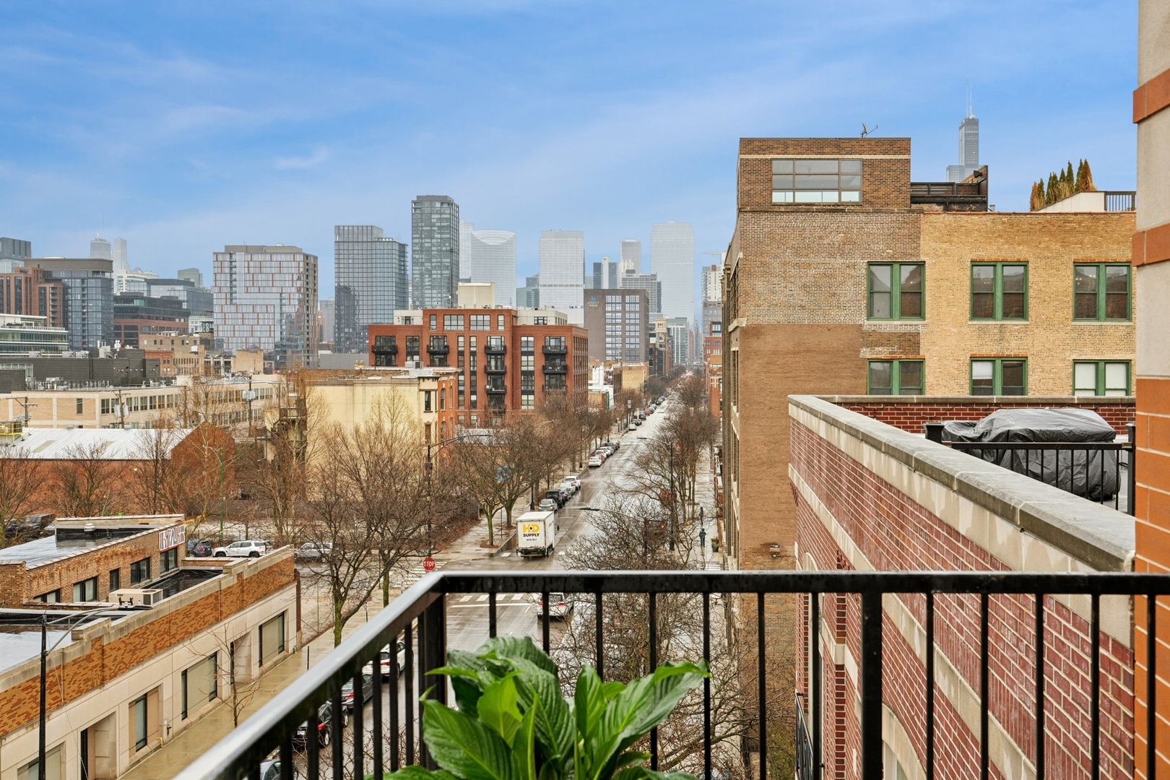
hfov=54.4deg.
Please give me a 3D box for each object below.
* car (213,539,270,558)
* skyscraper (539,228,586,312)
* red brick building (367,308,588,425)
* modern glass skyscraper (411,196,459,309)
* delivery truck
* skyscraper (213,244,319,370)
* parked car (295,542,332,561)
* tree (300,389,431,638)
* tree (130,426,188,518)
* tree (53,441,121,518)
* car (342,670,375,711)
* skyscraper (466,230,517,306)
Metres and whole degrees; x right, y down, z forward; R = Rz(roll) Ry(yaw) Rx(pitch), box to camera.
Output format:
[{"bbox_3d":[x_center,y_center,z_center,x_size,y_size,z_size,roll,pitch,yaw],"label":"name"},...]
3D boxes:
[{"bbox_3d":[-29.515,13.538,98.189,4.900,1.700,1.920,0,1,6],"label":"car"},{"bbox_3d":[-35.696,-138.630,1792.057,69.836,222.000,35.000,0,1,6],"label":"skyscraper"},{"bbox_3d":[-18.449,-1.231,207.915,35.672,25.700,25.835,0,1,6],"label":"red brick building"},{"bbox_3d":[-118.935,-81.830,903.378,32.000,145.000,28.000,0,2,6],"label":"modern glass skyscraper"},{"bbox_3d":[-4.228,12.635,101.291,2.480,3.200,7.400,0,2,6],"label":"delivery truck"},{"bbox_3d":[-159.984,-34.301,569.951,46.185,75.000,20.722,0,1,6],"label":"skyscraper"},{"bbox_3d":[-22.957,13.558,95.748,4.650,1.680,1.850,0,2,6],"label":"parked car"},{"bbox_3d":[-11.705,8.312,61.096,6.900,14.200,6.900,0,2,6],"label":"tree"},{"bbox_3d":[-38.429,8.760,102.703,5.000,11.100,5.000,0,1,6],"label":"tree"},{"bbox_3d":[-45.247,9.482,102.917,5.700,9.700,5.700,0,1,6],"label":"tree"},{"bbox_3d":[-11.624,14.792,57.440,1.840,1.460,4.700,0,2,6],"label":"car"},{"bbox_3d":[-145.159,-146.513,1812.264,67.000,221.000,40.000,0,2,6],"label":"skyscraper"}]

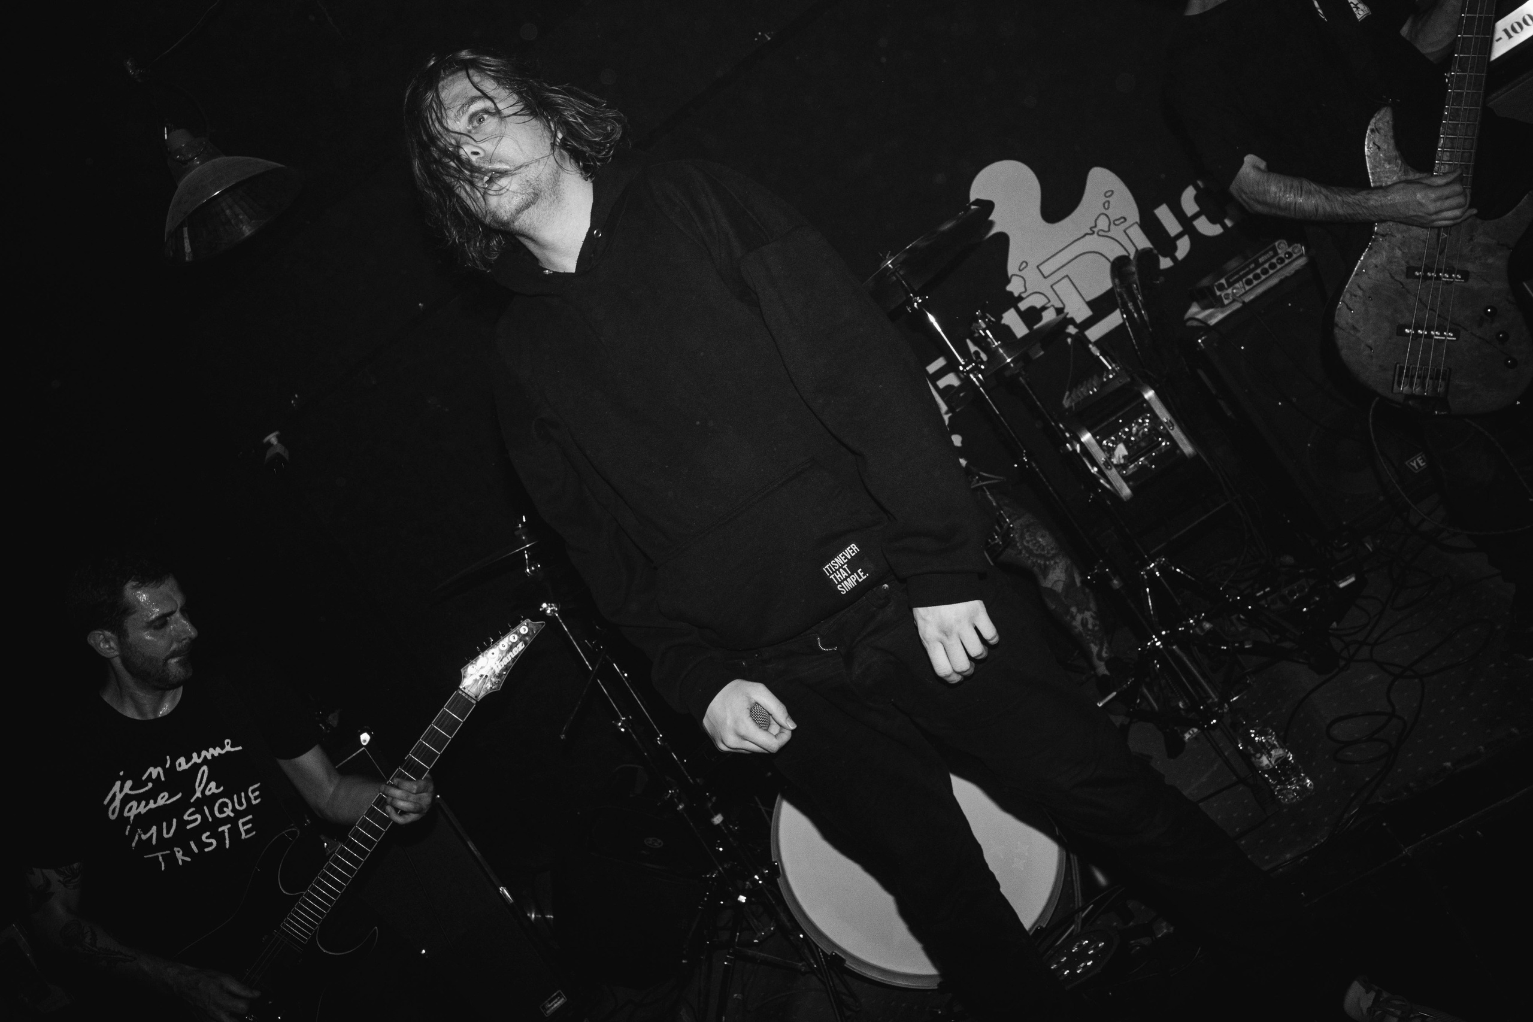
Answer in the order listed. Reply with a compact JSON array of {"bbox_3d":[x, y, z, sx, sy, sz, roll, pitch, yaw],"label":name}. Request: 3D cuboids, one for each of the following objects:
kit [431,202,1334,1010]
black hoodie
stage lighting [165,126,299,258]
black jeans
[{"bbox_3d":[0.245,0.215,2.711,1.570,1.220,1.250,-35,-2,11],"label":"kit"},{"bbox_3d":[-0.055,-0.080,1.524,0.510,0.720,0.350,-35,-2,13],"label":"black hoodie"},{"bbox_3d":[-1.304,-0.776,2.795,0.360,0.250,0.360,-34,-2,0],"label":"stage lighting"},{"bbox_3d":[0.375,0.457,1.542,0.520,0.960,0.420,-35,-2,8],"label":"black jeans"}]

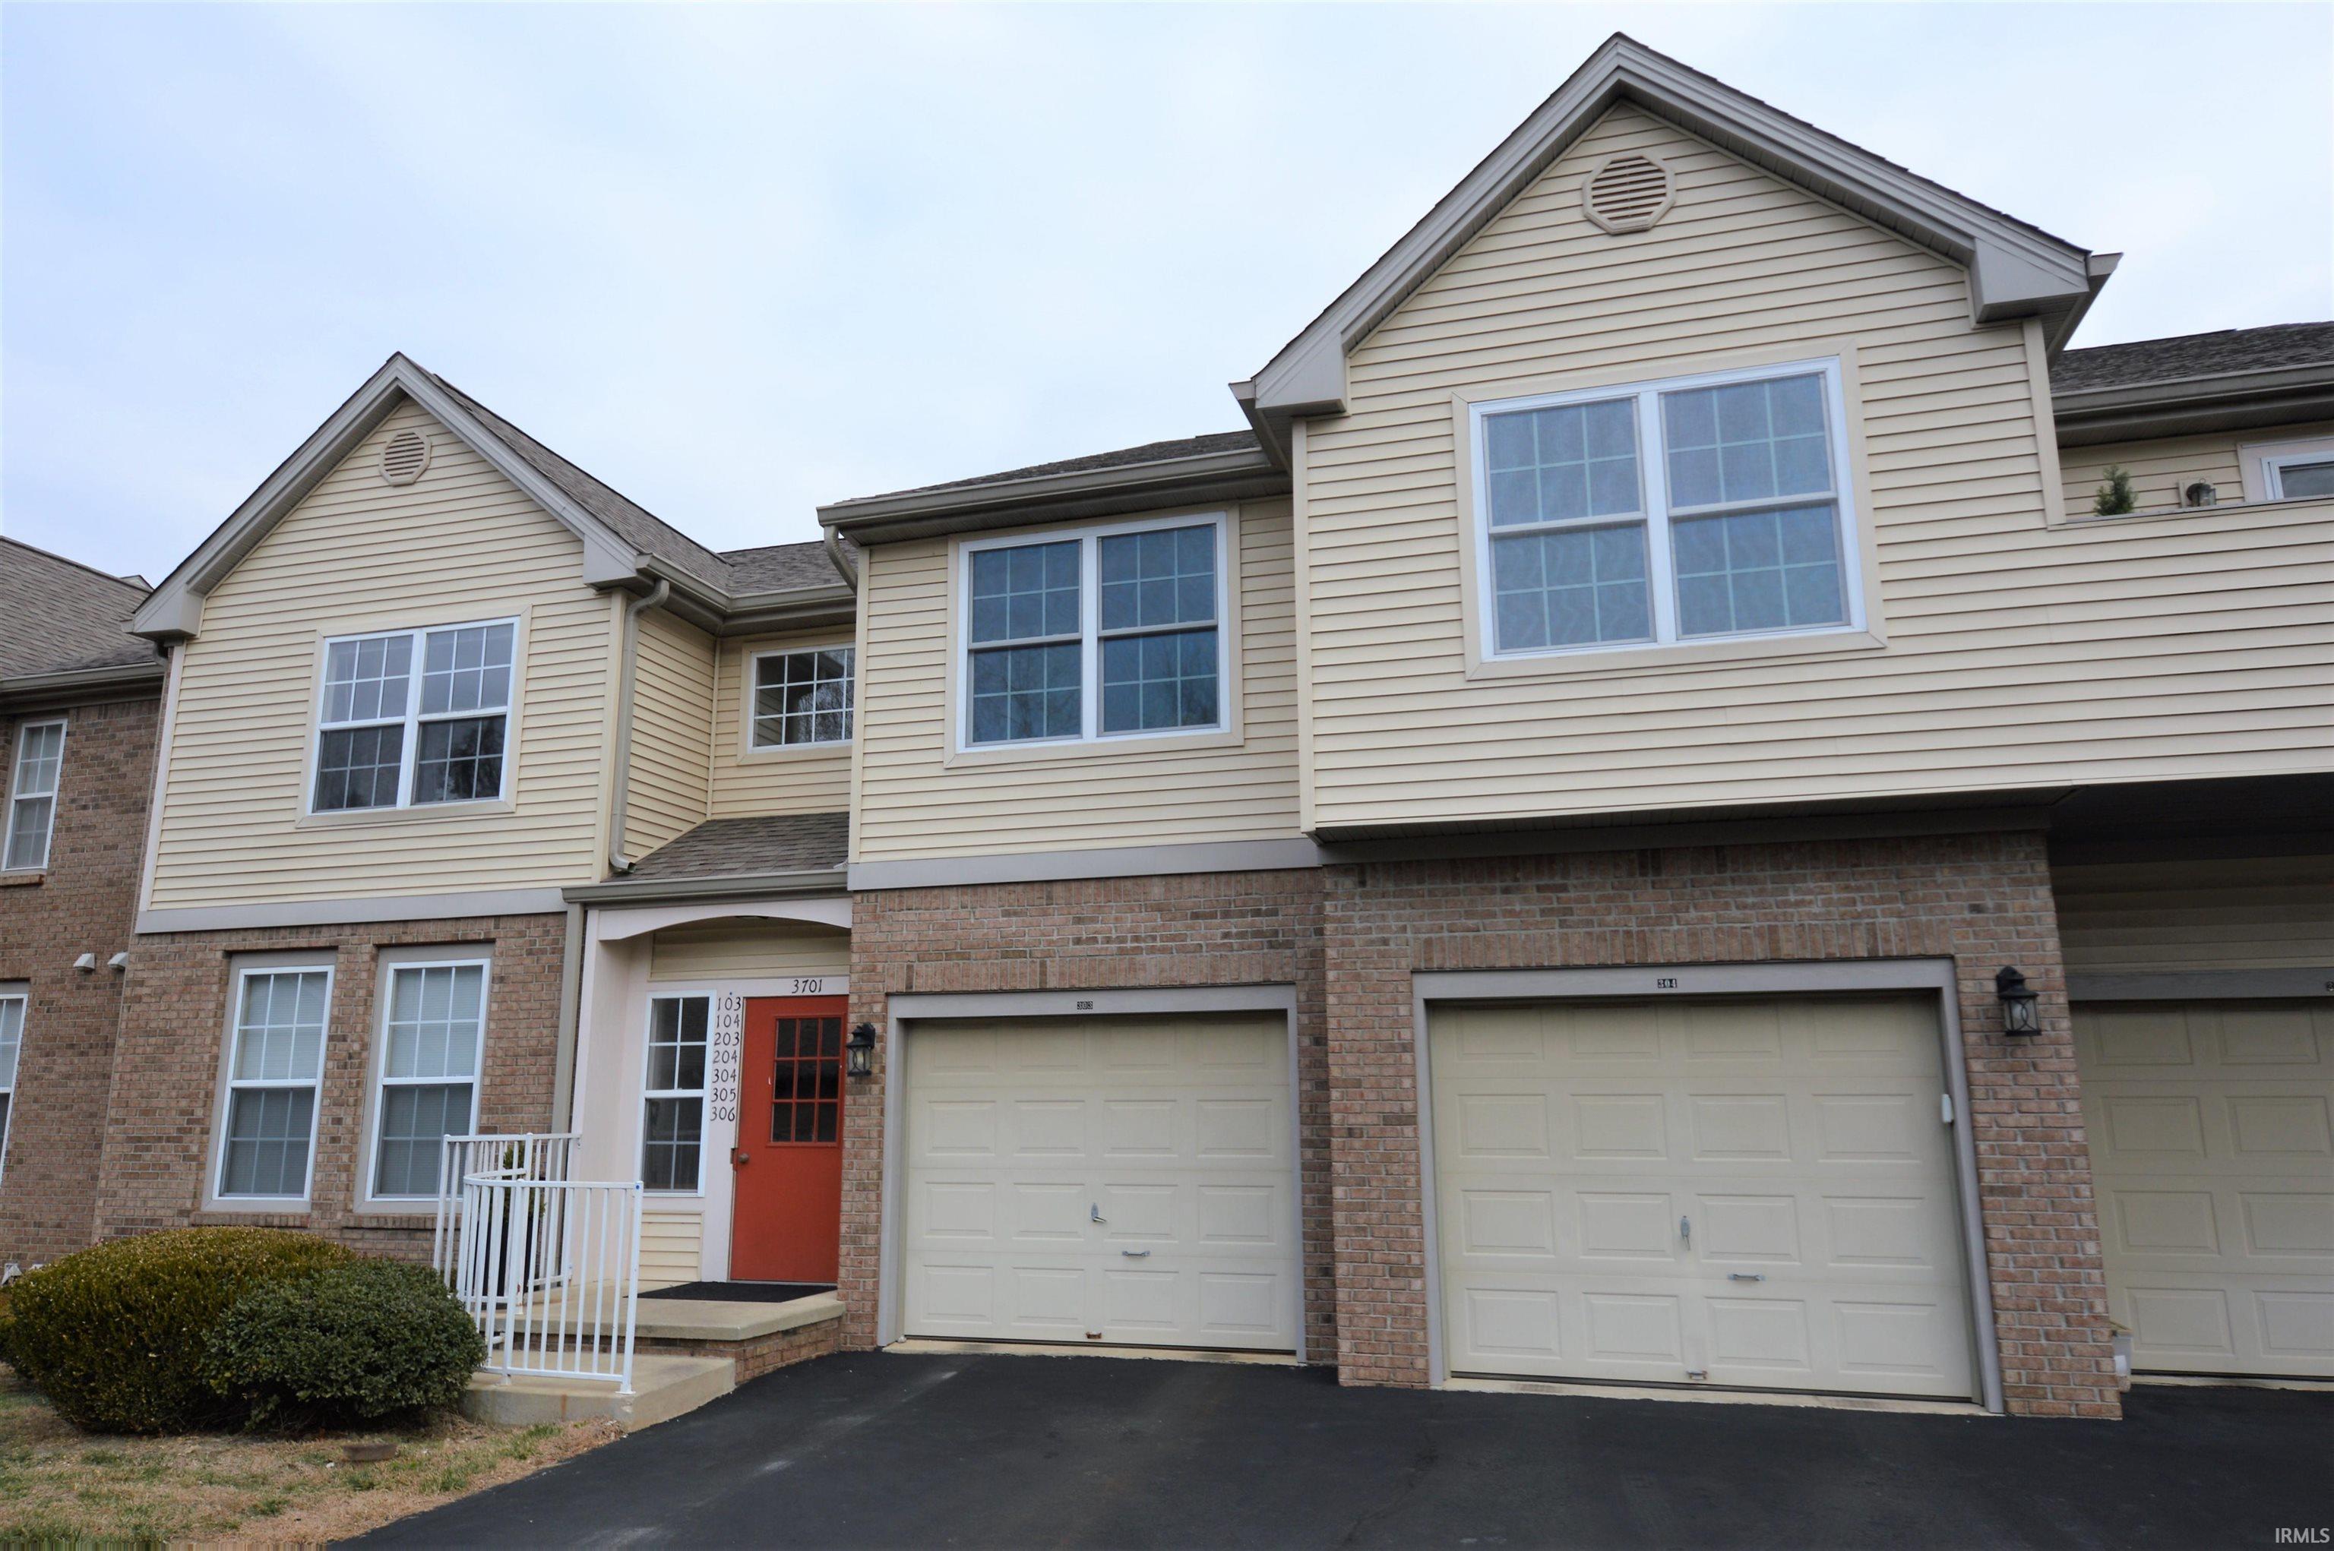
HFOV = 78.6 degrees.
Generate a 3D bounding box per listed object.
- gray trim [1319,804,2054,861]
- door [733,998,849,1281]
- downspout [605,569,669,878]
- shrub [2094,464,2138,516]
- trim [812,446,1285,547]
[{"bbox_3d":[2.758,0.347,7.980,3.863,0.130,0.040,-4,-12,17],"label":"gray trim"},{"bbox_3d":[-2.701,2.643,10.408,0.960,2.017,0.050,-4,-11,16],"label":"door"},{"bbox_3d":[-4.050,-0.393,10.968,0.340,2.325,0.100,-4,-11,16],"label":"downspout"},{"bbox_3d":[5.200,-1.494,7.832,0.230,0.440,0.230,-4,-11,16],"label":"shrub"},{"bbox_3d":[-0.762,-1.871,9.731,3.370,0.160,0.460,-4,-11,16],"label":"trim"}]

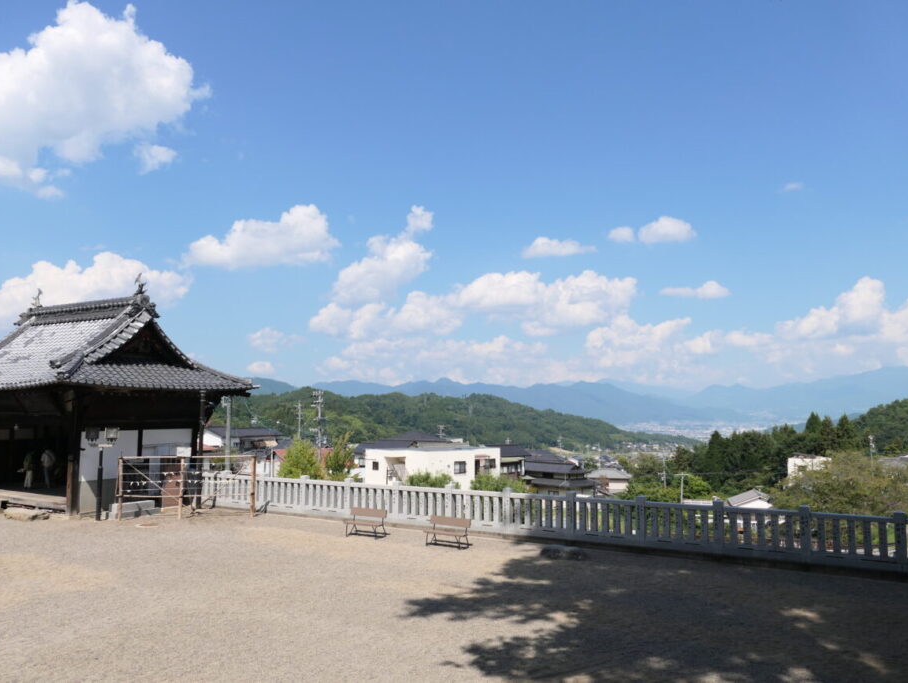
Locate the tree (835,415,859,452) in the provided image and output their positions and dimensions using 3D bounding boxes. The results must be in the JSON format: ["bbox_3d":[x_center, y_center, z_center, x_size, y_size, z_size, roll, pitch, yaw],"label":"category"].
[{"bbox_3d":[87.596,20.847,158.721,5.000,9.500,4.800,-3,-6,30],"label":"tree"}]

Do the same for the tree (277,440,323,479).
[{"bbox_3d":[-8.773,8.134,40.414,2.600,5.200,2.500,0,-5,0],"label":"tree"}]

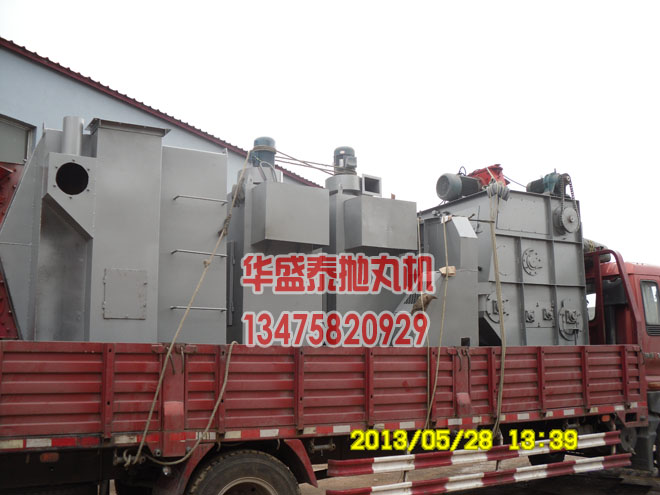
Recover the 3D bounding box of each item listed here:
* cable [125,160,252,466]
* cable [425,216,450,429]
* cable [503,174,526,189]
[{"bbox_3d":[-0.814,0.273,5.168,0.557,2.580,1.480,-4,-9,26],"label":"cable"},{"bbox_3d":[1.003,0.601,6.016,0.172,1.950,0.789,-4,-9,25],"label":"cable"},{"bbox_3d":[2.226,-0.796,8.050,0.300,0.170,0.050,0,-8,0],"label":"cable"}]

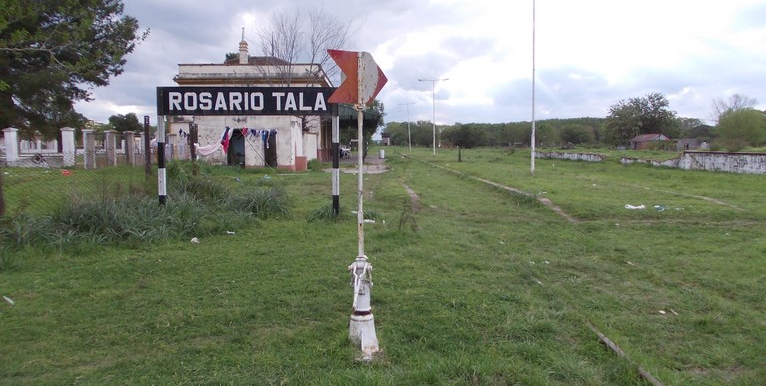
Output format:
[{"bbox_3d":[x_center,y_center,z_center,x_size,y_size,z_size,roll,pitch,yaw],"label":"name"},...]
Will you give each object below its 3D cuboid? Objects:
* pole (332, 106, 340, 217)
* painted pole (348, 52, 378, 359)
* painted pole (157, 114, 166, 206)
[{"bbox_3d":[-1.040,-0.735,13.800,0.150,2.550,0.150,0,4,0],"label":"pole"},{"bbox_3d":[-0.154,0.071,4.880,0.230,2.330,0.230,0,4,0],"label":"painted pole"},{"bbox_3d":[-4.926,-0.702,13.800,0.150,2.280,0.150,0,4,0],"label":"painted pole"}]

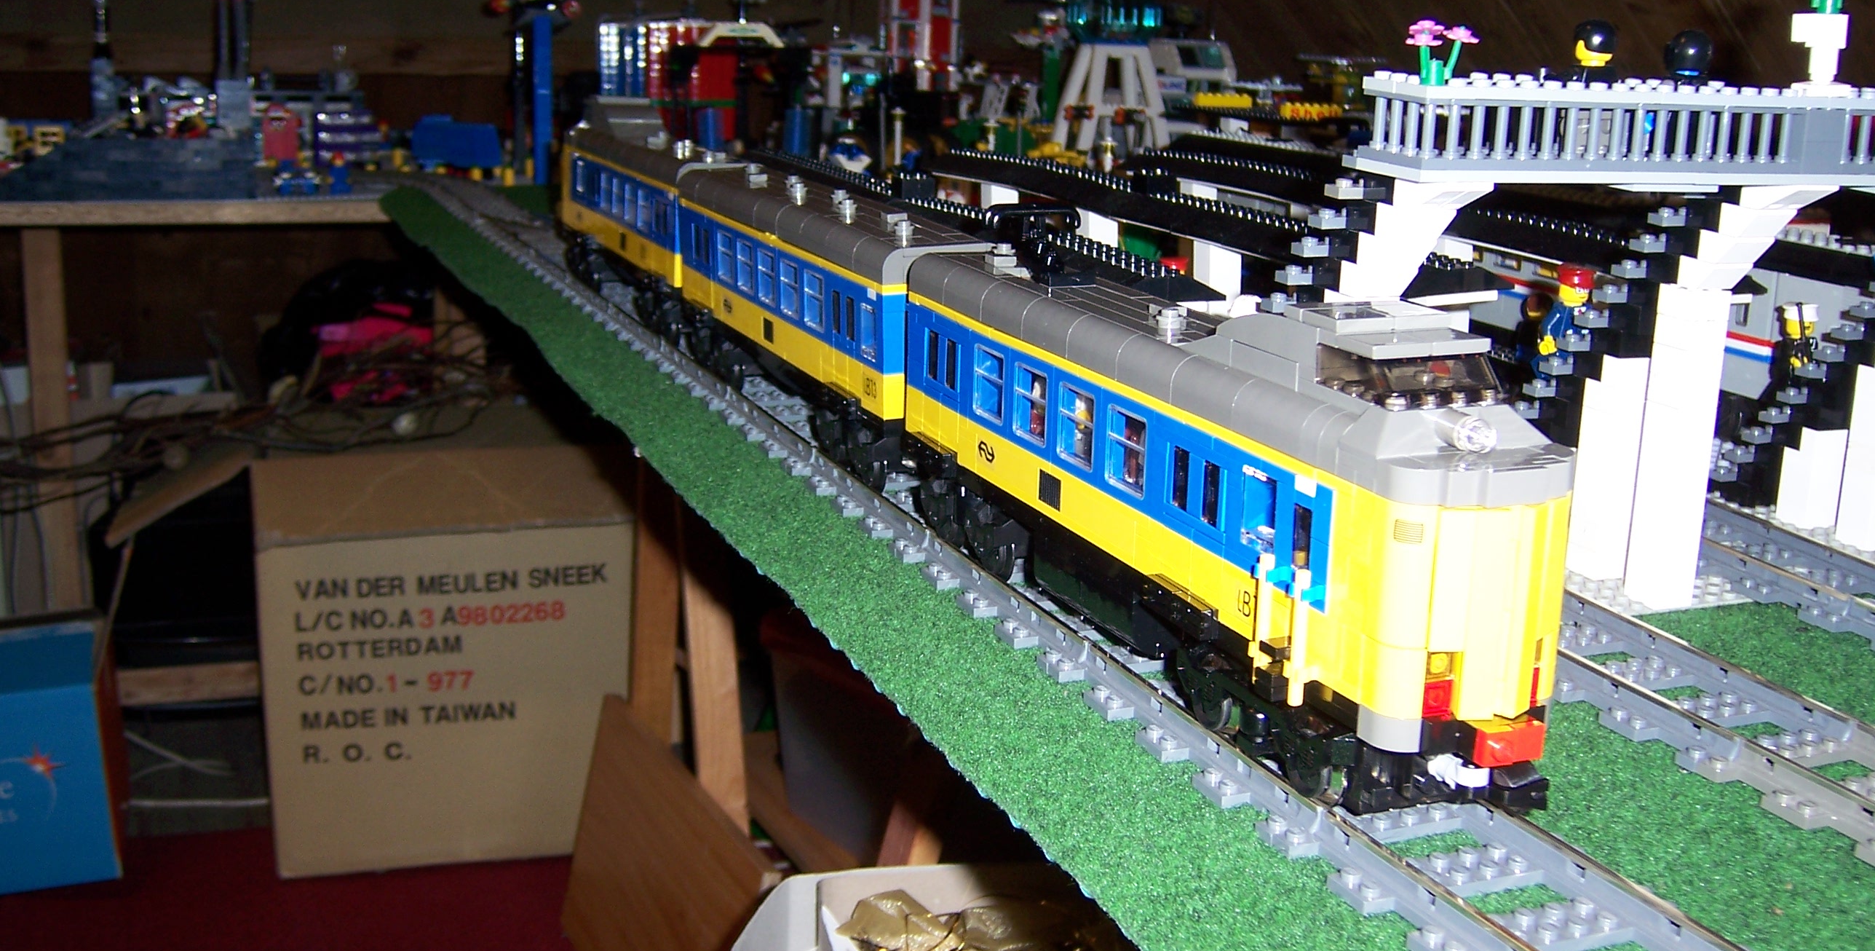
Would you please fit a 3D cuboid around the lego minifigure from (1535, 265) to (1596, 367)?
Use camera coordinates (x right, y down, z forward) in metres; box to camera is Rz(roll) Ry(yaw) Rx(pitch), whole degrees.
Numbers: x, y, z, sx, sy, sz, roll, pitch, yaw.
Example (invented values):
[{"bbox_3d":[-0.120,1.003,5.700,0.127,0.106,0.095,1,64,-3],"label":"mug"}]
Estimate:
[{"bbox_3d":[0.221,-0.054,0.685,0.025,0.042,0.018,-4,15,-22],"label":"lego minifigure"}]

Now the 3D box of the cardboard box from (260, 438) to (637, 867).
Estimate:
[{"bbox_3d":[-0.417,0.128,1.656,0.280,0.305,0.270,-3,15,-17],"label":"cardboard box"}]

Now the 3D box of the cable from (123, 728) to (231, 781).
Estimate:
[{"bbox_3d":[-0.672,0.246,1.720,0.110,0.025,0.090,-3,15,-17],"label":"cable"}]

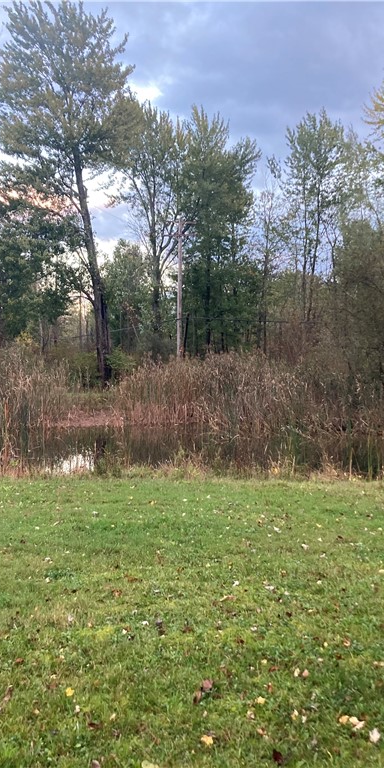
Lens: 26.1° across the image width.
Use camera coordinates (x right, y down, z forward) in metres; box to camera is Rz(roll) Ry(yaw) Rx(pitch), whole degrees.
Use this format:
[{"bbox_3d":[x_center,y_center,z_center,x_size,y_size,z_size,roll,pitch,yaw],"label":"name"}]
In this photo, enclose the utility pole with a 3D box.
[{"bbox_3d":[-0.784,-5.158,54.125,0.360,11.200,0.360,0,1,0],"label":"utility pole"}]

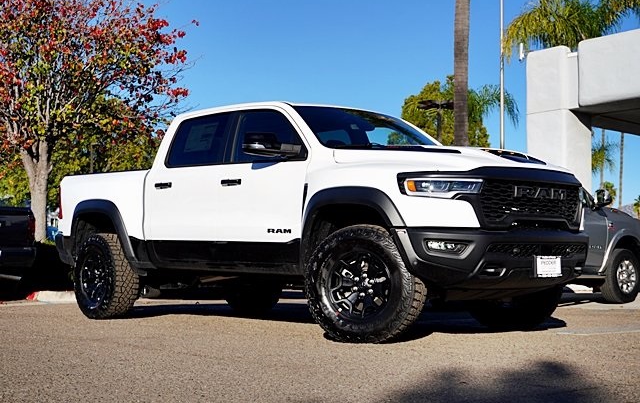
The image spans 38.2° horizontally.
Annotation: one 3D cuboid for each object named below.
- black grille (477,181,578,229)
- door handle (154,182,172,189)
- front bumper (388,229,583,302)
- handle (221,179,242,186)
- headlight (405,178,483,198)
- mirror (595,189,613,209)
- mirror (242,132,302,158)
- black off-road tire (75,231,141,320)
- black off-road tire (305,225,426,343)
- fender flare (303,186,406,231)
[{"bbox_3d":[1.621,0.046,6.885,1.300,0.370,0.160,3,-5,-43],"label":"black grille"},{"bbox_3d":[-1.476,-0.147,8.729,0.060,0.052,0.255,3,-5,-43],"label":"door handle"},{"bbox_3d":[1.500,0.458,6.987,2.060,0.480,0.540,3,-5,-43],"label":"front bumper"},{"bbox_3d":[-0.763,-0.165,7.972,0.060,0.055,0.255,3,-5,-43],"label":"handle"},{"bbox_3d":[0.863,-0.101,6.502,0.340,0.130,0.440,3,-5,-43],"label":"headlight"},{"bbox_3d":[4.078,-0.043,13.300,0.190,0.270,0.250,3,-4,-35],"label":"mirror"},{"bbox_3d":[-0.389,-0.446,7.461,0.340,0.210,0.270,3,-5,-43],"label":"mirror"},{"bbox_3d":[-2.194,0.772,9.518,0.325,0.865,0.870,3,-5,-43],"label":"black off-road tire"},{"bbox_3d":[0.334,0.609,6.840,0.870,0.865,0.325,-2,-4,28],"label":"black off-road tire"},{"bbox_3d":[0.250,0.052,6.837,0.180,0.340,1.020,3,-5,-43],"label":"fender flare"}]

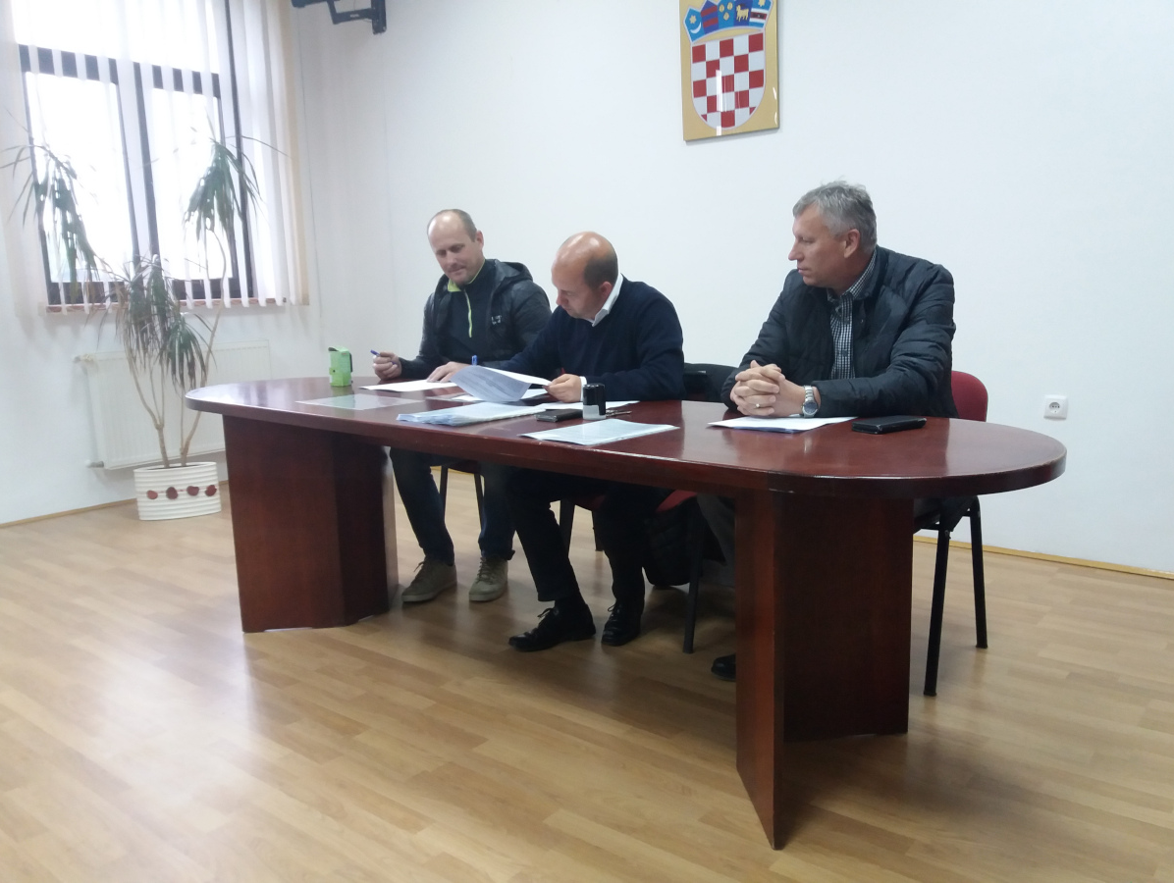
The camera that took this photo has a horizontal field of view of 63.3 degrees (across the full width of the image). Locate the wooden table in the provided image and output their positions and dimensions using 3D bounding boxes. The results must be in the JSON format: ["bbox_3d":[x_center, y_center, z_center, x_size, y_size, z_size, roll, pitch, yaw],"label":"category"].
[{"bbox_3d":[-0.211,0.280,2.633,2.790,0.760,0.730,7,13,41],"label":"wooden table"}]

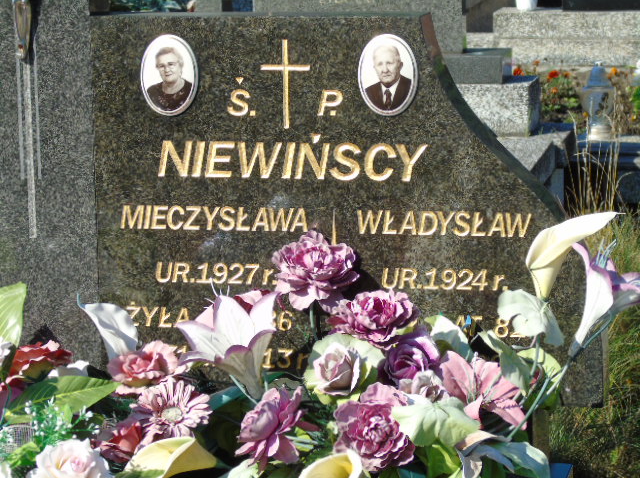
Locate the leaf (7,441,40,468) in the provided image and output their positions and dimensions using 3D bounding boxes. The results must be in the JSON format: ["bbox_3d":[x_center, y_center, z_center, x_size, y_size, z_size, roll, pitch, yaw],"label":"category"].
[{"bbox_3d":[-0.421,0.306,3.252,0.050,0.030,0.040,-2,13,0],"label":"leaf"}]

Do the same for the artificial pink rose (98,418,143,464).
[{"bbox_3d":[-0.280,0.284,3.236,0.064,0.062,0.063,-4,13,-9],"label":"artificial pink rose"}]

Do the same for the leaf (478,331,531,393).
[{"bbox_3d":[0.261,0.175,3.248,0.050,0.100,0.035,-41,-7,31],"label":"leaf"}]

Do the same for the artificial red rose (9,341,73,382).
[{"bbox_3d":[-0.412,0.182,3.381,0.088,0.060,0.088,-1,12,0],"label":"artificial red rose"}]

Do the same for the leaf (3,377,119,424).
[{"bbox_3d":[-0.369,0.229,3.270,0.158,0.030,0.065,-16,46,-6],"label":"leaf"}]

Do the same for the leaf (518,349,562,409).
[{"bbox_3d":[0.314,0.200,3.260,0.064,0.085,0.035,-2,-11,-6],"label":"leaf"}]

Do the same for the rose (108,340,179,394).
[{"bbox_3d":[-0.251,0.182,3.266,0.095,0.067,0.083,-3,13,-6],"label":"rose"}]

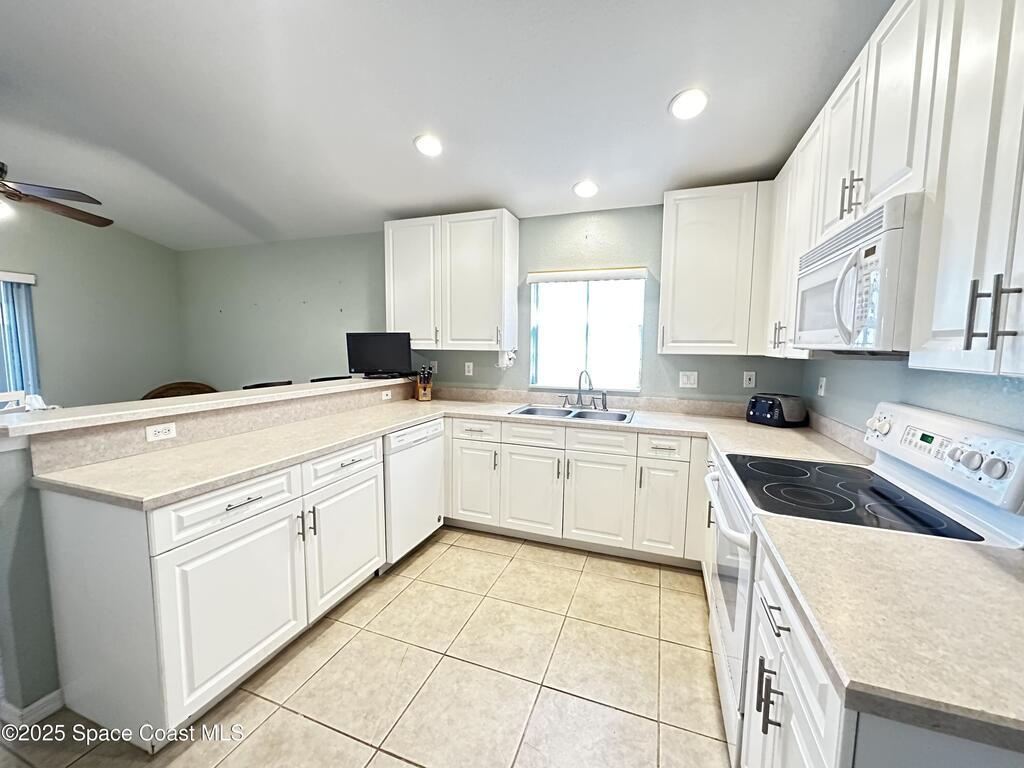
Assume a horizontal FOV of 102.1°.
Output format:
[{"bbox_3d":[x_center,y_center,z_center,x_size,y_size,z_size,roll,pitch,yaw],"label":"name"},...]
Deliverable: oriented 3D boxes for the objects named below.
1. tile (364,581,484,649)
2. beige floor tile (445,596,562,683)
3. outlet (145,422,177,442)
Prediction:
[{"bbox_3d":[-0.449,1.221,2.195,0.465,0.015,0.465,3,6,20],"label":"tile"},{"bbox_3d":[-0.011,1.230,2.021,0.457,0.010,0.457,3,6,20],"label":"beige floor tile"},{"bbox_3d":[-1.586,0.220,1.876,0.010,0.070,0.114,3,6,20],"label":"outlet"}]

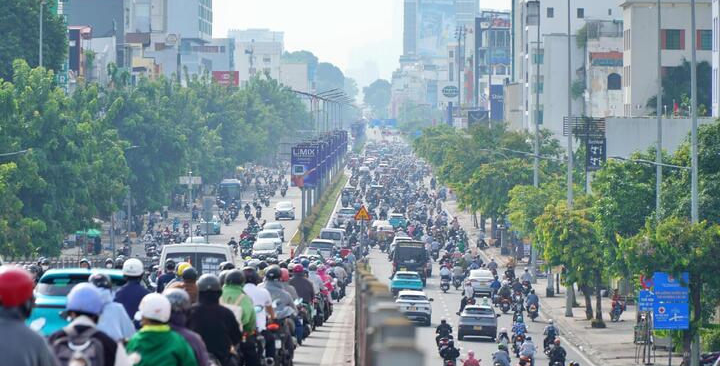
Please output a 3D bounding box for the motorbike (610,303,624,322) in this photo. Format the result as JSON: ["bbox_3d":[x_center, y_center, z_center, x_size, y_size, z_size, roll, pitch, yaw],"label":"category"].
[{"bbox_3d":[12.397,6.062,151.165,0.700,1.080,1.850,0,1,9],"label":"motorbike"}]

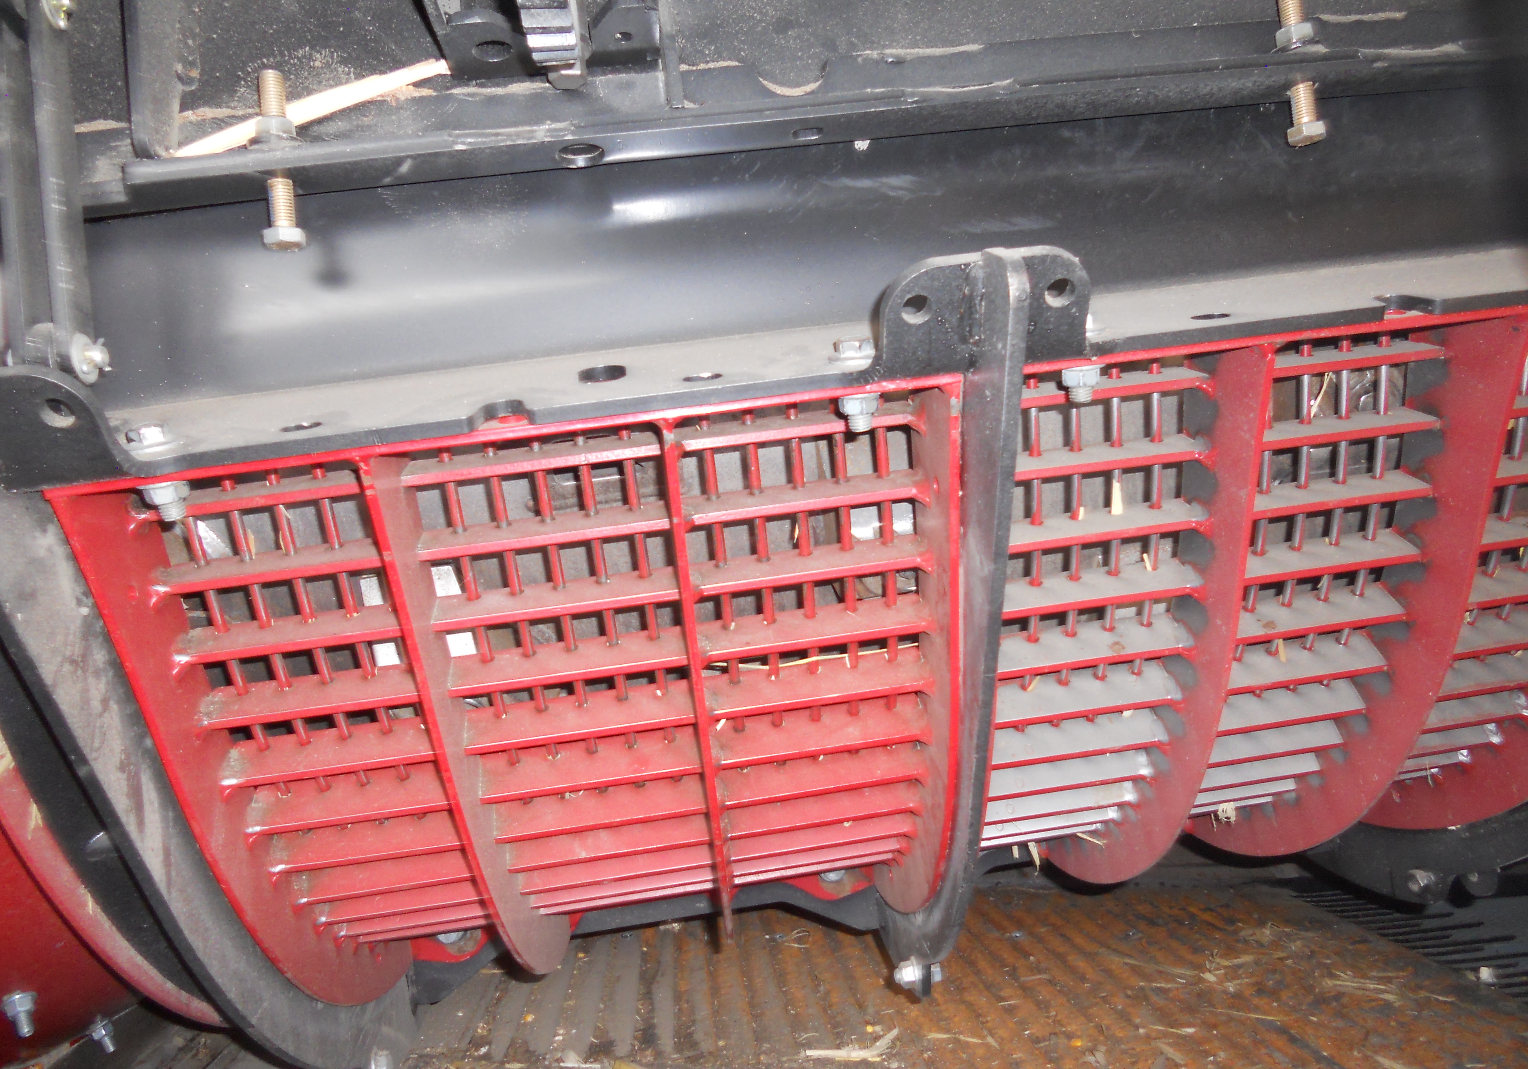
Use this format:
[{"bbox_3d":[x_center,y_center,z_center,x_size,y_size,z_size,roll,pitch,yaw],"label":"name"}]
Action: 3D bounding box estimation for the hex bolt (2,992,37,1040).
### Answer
[{"bbox_3d":[-0.514,0.333,0.825,0.021,0.025,0.021,-32,-27,0],"label":"hex bolt"}]

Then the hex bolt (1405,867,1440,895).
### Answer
[{"bbox_3d":[0.580,0.306,1.050,0.020,0.023,0.023,-9,0,-6],"label":"hex bolt"}]

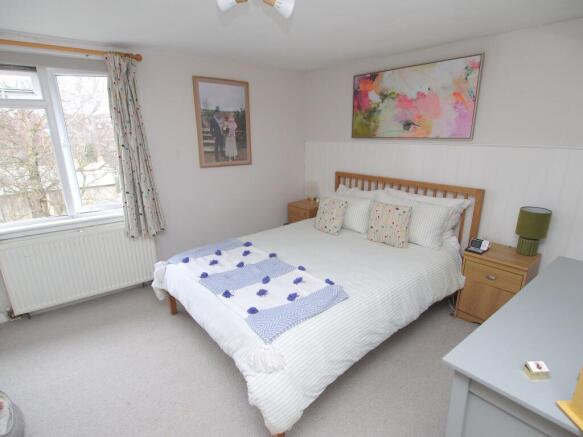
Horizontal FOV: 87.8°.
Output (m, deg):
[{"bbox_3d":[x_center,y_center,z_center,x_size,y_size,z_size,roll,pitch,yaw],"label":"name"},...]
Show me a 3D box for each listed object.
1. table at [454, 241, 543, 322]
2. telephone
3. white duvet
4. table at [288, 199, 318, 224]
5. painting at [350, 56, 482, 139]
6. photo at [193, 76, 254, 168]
[{"bbox_3d":[1.567,0.525,2.295,0.417,0.532,0.385,-12,19,-36],"label":"table"},{"bbox_3d":[1.409,0.210,2.303,0.120,0.075,0.125,15,21,43],"label":"telephone"},{"bbox_3d":[0.174,0.392,2.283,1.849,0.341,1.557,-12,19,-36],"label":"white duvet"},{"bbox_3d":[0.255,0.073,3.927,0.424,0.532,0.396,-12,19,-36],"label":"table"},{"bbox_3d":[1.071,-1.075,2.847,0.038,0.632,1.276,-12,19,-36],"label":"painting"},{"bbox_3d":[-0.734,-1.042,3.363,0.648,0.921,0.028,-12,19,-36],"label":"photo"}]

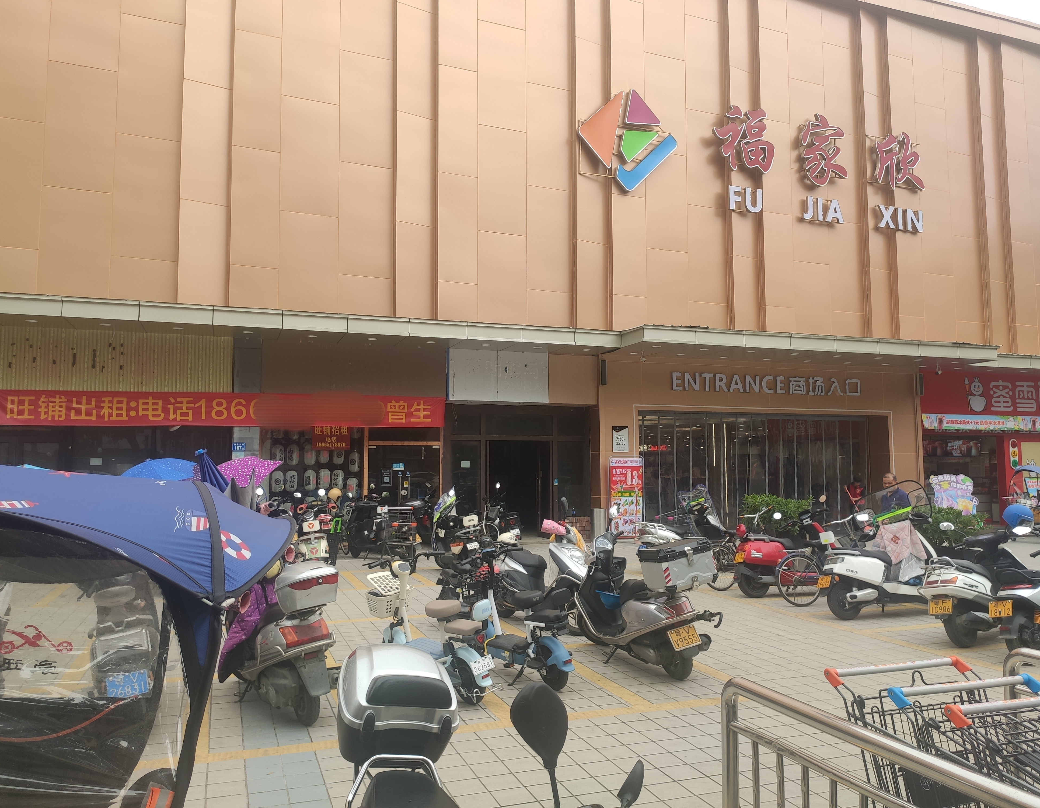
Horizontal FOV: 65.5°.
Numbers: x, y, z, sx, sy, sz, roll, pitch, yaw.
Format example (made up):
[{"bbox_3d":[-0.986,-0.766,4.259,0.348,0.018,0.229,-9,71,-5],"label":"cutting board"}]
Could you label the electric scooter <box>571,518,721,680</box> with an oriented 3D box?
[{"bbox_3d":[0.962,1.580,6.936,0.750,1.250,1.850,2,-5,-22],"label":"electric scooter"}]

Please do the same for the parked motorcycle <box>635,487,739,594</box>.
[{"bbox_3d":[2.450,1.890,11.750,1.800,1.350,0.720,1,-5,-21],"label":"parked motorcycle"}]

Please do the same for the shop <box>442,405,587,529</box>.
[{"bbox_3d":[-0.192,1.580,18.480,3.445,3.000,1.000,1,-5,-20],"label":"shop"}]

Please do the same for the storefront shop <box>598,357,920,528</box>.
[{"bbox_3d":[6.047,1.100,20.468,9.421,4.220,1.000,1,-5,-20],"label":"storefront shop"}]

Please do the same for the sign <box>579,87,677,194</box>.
[{"bbox_3d":[2.503,-6.146,19.041,2.595,2.482,0.300,1,-5,-20],"label":"sign"}]

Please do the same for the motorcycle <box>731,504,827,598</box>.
[{"bbox_3d":[3.589,1.883,10.513,1.780,1.170,0.700,1,-5,-19],"label":"motorcycle"}]

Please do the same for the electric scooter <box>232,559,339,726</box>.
[{"bbox_3d":[-1.701,1.555,5.830,0.720,1.150,1.820,2,-5,-25],"label":"electric scooter"}]

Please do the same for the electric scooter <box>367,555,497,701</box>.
[{"bbox_3d":[-0.638,1.634,6.123,0.660,1.030,1.500,3,-5,-33],"label":"electric scooter"}]

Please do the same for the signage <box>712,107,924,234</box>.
[{"bbox_3d":[7.801,-6.050,20.962,6.683,2.824,0.300,1,-5,-20],"label":"signage"}]

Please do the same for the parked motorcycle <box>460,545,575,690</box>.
[{"bbox_3d":[-0.024,1.649,6.473,0.640,1.050,1.480,3,-5,-35],"label":"parked motorcycle"}]

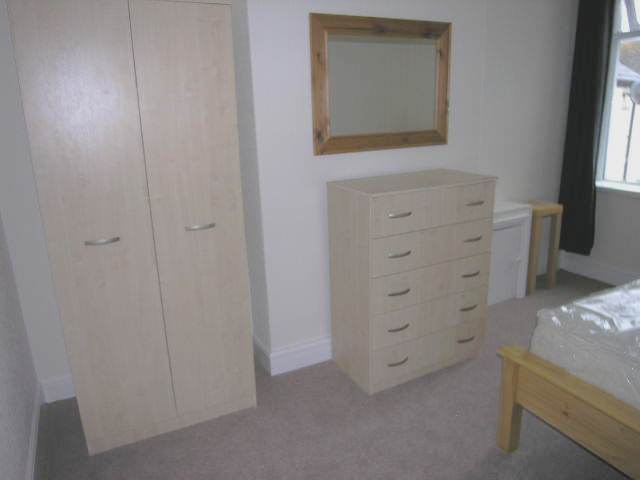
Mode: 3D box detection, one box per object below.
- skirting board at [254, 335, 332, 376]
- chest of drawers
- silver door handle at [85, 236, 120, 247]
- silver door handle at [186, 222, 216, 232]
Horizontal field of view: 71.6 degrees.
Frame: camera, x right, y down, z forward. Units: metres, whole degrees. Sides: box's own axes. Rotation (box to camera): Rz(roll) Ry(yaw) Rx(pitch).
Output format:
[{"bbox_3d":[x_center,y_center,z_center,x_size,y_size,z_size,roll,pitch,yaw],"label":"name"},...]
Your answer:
[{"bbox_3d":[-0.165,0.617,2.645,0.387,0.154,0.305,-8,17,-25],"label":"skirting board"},{"bbox_3d":[0.495,0.192,2.463,0.769,1.040,0.417,-8,17,-25],"label":"chest of drawers"},{"bbox_3d":[-0.835,0.006,1.707,0.127,0.015,0.028,-8,17,-25],"label":"silver door handle"},{"bbox_3d":[-0.498,-0.054,1.862,0.127,0.015,0.028,-8,17,-25],"label":"silver door handle"}]

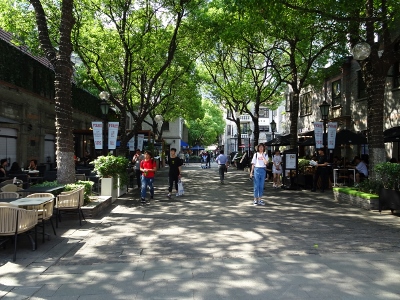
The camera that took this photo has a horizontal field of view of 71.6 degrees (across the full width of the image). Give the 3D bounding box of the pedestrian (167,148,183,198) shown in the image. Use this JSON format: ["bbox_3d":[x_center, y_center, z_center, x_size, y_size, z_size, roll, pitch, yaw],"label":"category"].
[{"bbox_3d":[-0.900,0.797,9.550,0.550,1.720,0.420,0,-1,-1],"label":"pedestrian"}]

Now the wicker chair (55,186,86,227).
[{"bbox_3d":[-2.750,1.192,5.950,0.570,0.790,0.580,0,-1,-17],"label":"wicker chair"}]

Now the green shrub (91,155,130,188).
[{"bbox_3d":[-3.000,0.730,9.500,0.850,1.150,2.000,0,-1,-5],"label":"green shrub"}]

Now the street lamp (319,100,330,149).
[{"bbox_3d":[5.400,-0.230,12.000,0.470,3.800,0.470,0,-1,0],"label":"street lamp"}]

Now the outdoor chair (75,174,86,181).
[{"bbox_3d":[-4.280,1.248,9.900,0.560,0.820,0.560,0,-1,-5],"label":"outdoor chair"}]

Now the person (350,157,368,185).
[{"bbox_3d":[7.200,0.950,12.500,0.850,1.240,0.520,0,-1,9],"label":"person"}]

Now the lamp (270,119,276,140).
[{"bbox_3d":[5.050,-0.110,19.050,0.450,3.800,0.450,0,-1,0],"label":"lamp"}]

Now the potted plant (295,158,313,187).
[{"bbox_3d":[4.700,1.047,12.600,0.700,1.320,0.800,0,-1,-5],"label":"potted plant"}]

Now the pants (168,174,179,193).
[{"bbox_3d":[-0.925,1.130,9.650,0.370,0.720,0.320,0,-1,6],"label":"pants"}]

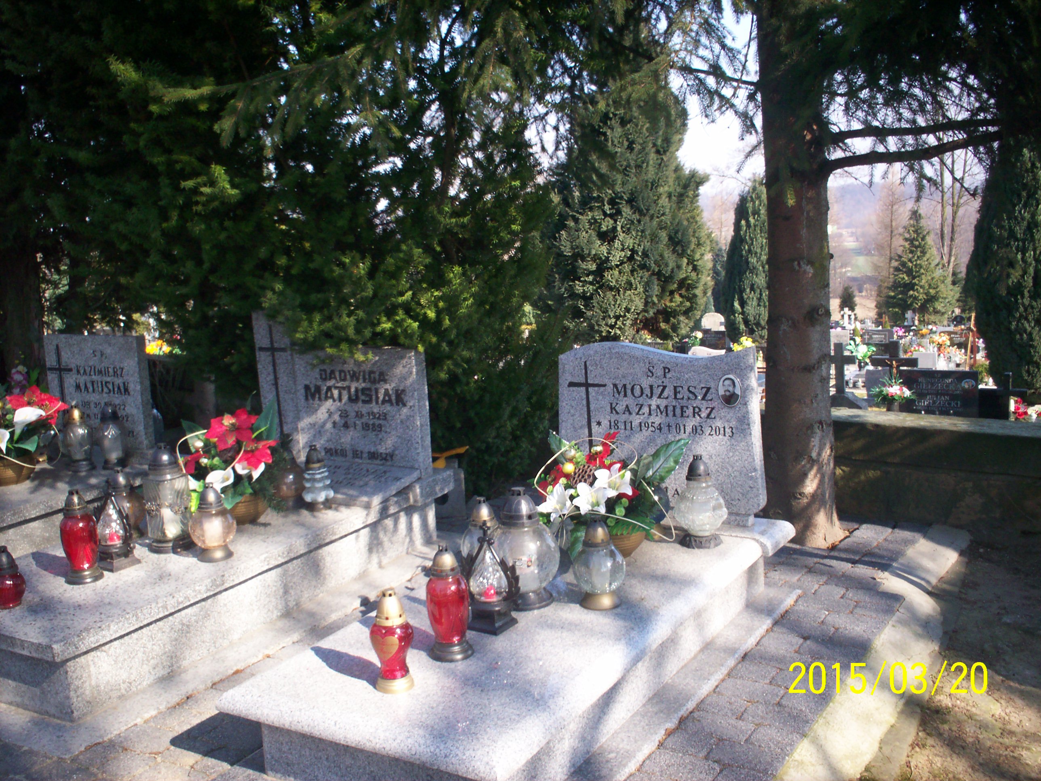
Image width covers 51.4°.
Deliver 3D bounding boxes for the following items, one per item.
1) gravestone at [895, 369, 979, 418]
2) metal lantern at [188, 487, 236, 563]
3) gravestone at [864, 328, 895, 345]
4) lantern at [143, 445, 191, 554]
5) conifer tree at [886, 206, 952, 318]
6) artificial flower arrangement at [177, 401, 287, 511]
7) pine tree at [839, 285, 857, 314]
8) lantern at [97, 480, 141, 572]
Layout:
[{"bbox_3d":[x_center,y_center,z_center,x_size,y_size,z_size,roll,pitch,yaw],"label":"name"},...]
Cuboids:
[{"bbox_3d":[4.638,0.041,12.000,0.860,0.600,0.130,1,8,31],"label":"gravestone"},{"bbox_3d":[-1.102,0.472,3.870,0.163,0.261,0.163,1,8,31],"label":"metal lantern"},{"bbox_3d":[9.265,-1.336,28.000,0.820,0.600,0.150,1,8,31],"label":"gravestone"},{"bbox_3d":[-1.308,0.393,3.993,0.165,0.402,0.165,1,8,31],"label":"lantern"},{"bbox_3d":[16.513,-5.189,45.000,2.700,4.900,2.700,1,8,31],"label":"conifer tree"},{"bbox_3d":[-1.143,0.267,4.274,0.410,0.450,0.350,2,10,31],"label":"artificial flower arrangement"},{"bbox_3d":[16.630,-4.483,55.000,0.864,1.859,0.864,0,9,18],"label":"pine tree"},{"bbox_3d":[-1.421,0.458,3.765,0.195,0.315,0.125,2,11,31],"label":"lantern"}]

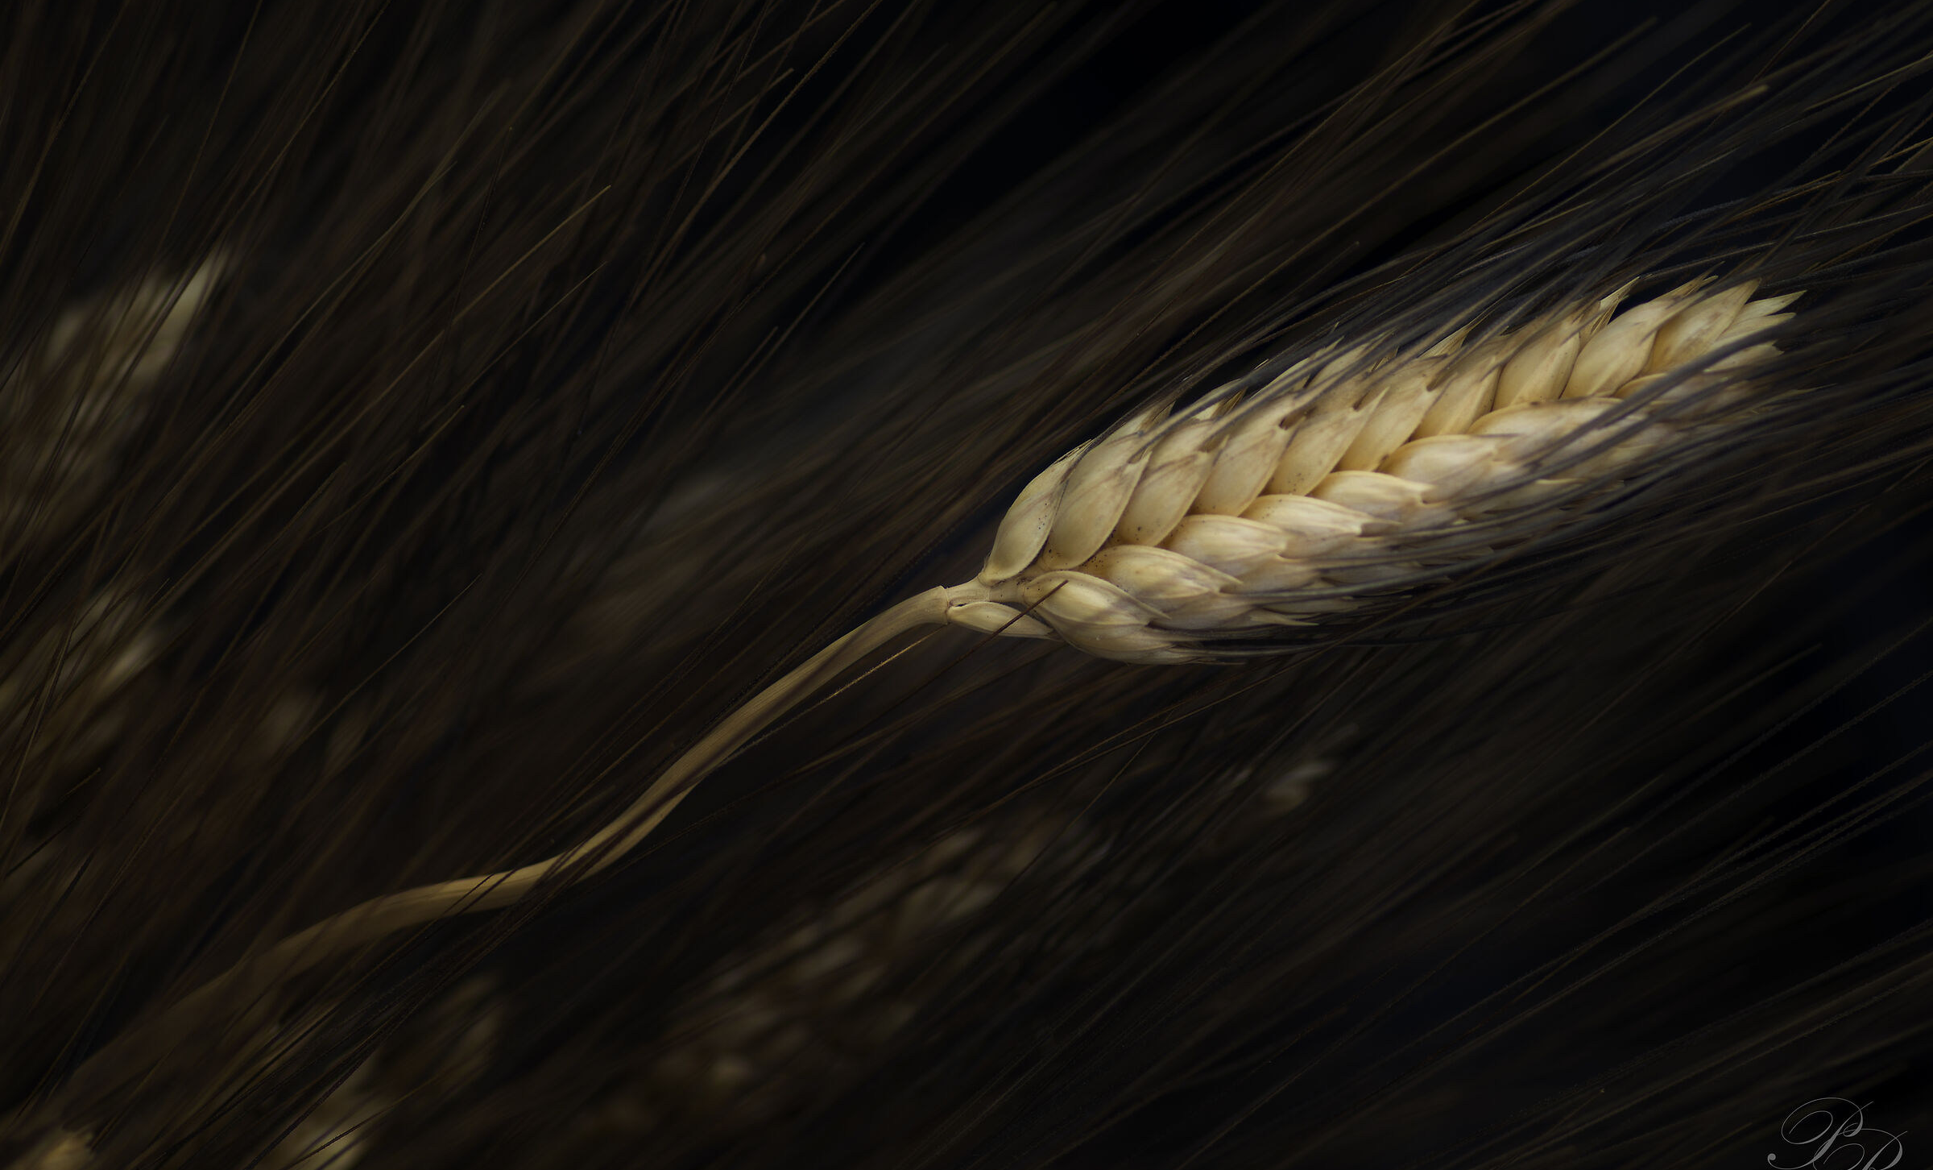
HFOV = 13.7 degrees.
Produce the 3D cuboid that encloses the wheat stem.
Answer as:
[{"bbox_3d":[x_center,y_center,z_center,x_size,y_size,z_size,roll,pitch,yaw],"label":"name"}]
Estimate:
[{"bbox_3d":[-0.033,0.020,0.585,0.078,0.007,0.005,-30,0,12],"label":"wheat stem"}]

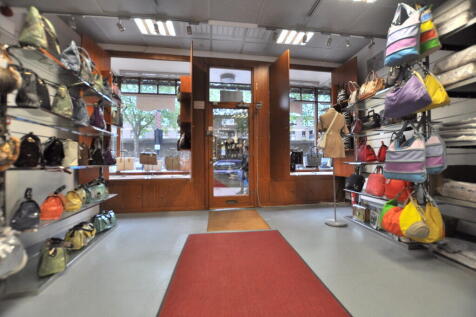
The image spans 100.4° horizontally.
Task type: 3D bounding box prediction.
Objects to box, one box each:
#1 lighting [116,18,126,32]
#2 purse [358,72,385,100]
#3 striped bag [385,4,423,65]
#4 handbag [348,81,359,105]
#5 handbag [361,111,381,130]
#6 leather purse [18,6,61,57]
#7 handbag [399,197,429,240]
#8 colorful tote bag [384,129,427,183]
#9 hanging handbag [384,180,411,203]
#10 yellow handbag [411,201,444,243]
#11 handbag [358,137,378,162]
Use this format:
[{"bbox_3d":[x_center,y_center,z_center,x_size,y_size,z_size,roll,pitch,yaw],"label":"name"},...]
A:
[{"bbox_3d":[-1.385,-1.577,2.358,0.110,0.150,0.080,-1,-1,37],"label":"lighting"},{"bbox_3d":[1.761,-0.957,2.632,0.140,0.280,0.320,0,-1,-3],"label":"purse"},{"bbox_3d":[1.634,-1.212,1.977,0.130,0.520,0.340,1,-1,-41],"label":"striped bag"},{"bbox_3d":[1.835,-1.044,3.159,0.120,0.330,0.200,0,-1,-18],"label":"handbag"},{"bbox_3d":[1.783,-0.506,2.677,0.130,0.230,0.240,0,-1,-18],"label":"handbag"},{"bbox_3d":[-1.435,-0.910,1.448,0.260,0.300,0.170,0,-1,-30],"label":"leather purse"},{"bbox_3d":[1.744,0.582,1.976,0.140,0.400,0.280,1,-1,-41],"label":"handbag"},{"bbox_3d":[1.646,-0.016,1.957,0.360,0.500,0.130,-1,-1,45],"label":"colorful tote bag"},{"bbox_3d":[1.772,0.348,2.210,0.140,0.270,0.260,1,-1,-30],"label":"hanging handbag"},{"bbox_3d":[1.961,0.648,2.058,0.140,0.380,0.290,1,-1,-41],"label":"yellow handbag"},{"bbox_3d":[1.808,-0.117,2.753,0.130,0.320,0.230,0,-1,-27],"label":"handbag"}]

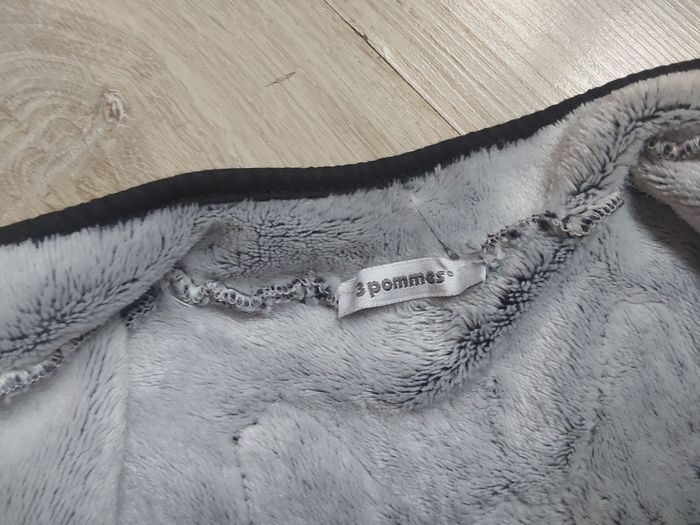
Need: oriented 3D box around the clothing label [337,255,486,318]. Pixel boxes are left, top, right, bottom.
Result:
[{"bbox_3d":[0.024,0.008,0.226,0.060,0.006,0.017,-11,78,-2],"label":"clothing label"}]

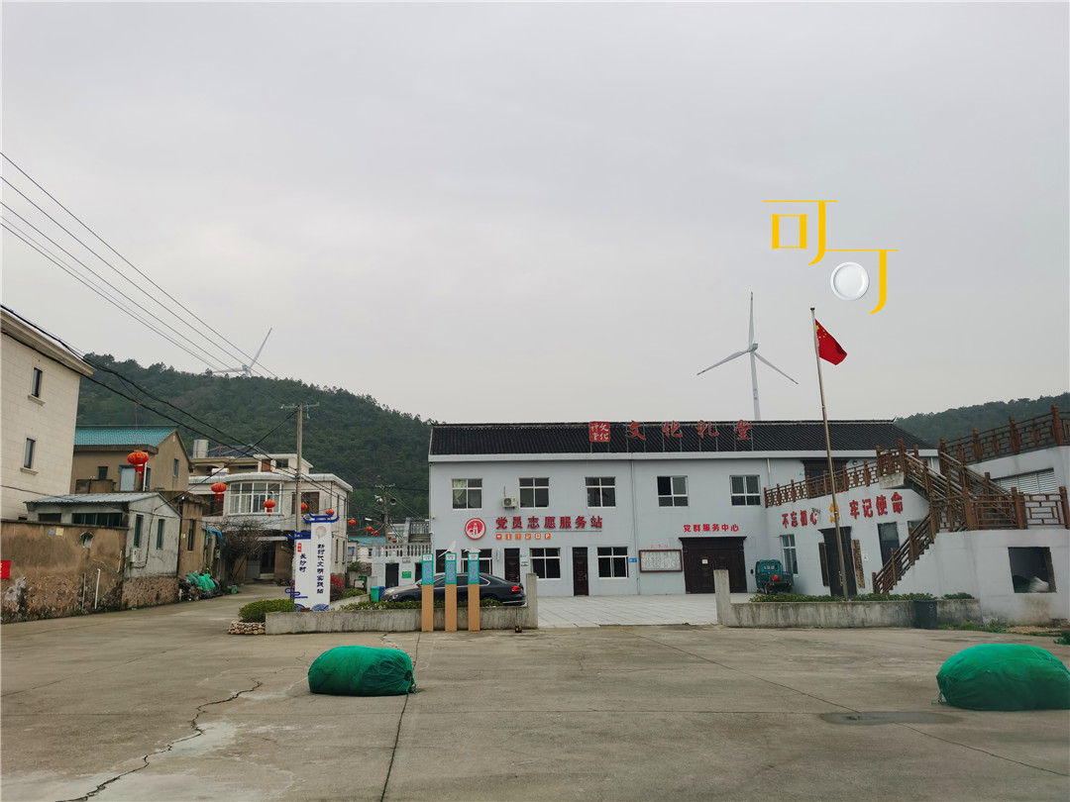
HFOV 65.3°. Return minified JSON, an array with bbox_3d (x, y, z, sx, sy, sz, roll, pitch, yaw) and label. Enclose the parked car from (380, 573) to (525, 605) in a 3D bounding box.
[{"bbox_3d":[-2.812,6.710,28.854,4.870,1.480,1.830,0,-12,-5],"label":"parked car"}]

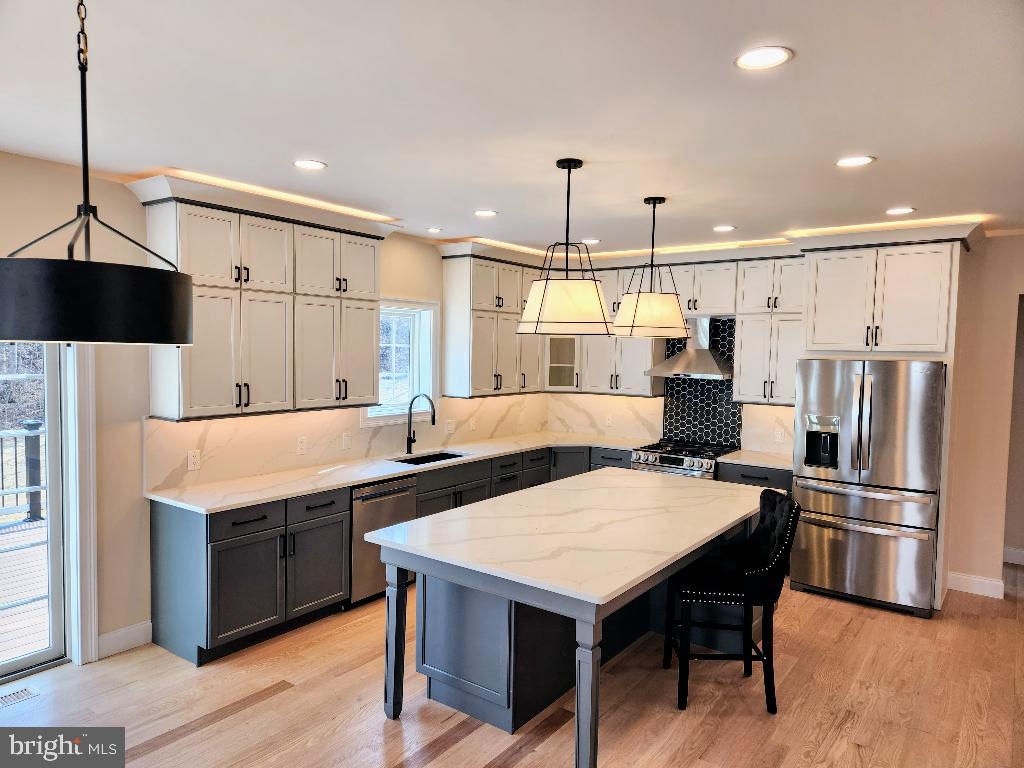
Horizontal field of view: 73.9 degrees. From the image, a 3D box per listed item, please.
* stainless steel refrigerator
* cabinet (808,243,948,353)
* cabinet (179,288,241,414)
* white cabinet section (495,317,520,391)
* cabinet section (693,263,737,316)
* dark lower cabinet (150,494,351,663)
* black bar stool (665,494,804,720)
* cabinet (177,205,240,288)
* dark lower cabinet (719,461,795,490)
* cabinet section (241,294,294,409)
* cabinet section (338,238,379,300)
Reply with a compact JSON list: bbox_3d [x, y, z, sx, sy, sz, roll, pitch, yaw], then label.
[{"bbox_3d":[2.737,0.697,5.185,0.914,1.765,0.870,3,4,36],"label":"stainless steel refrigerator"},{"bbox_3d":[2.876,-0.636,5.310,0.966,0.766,0.622,3,4,36],"label":"cabinet"},{"bbox_3d":[-1.888,-0.191,4.080,0.323,0.765,0.384,3,4,36],"label":"cabinet"},{"bbox_3d":[-0.154,-0.289,6.462,0.330,0.760,0.378,3,4,35],"label":"white cabinet section"},{"bbox_3d":[1.866,-0.838,6.066,0.379,0.450,0.335,3,4,35],"label":"cabinet section"},{"bbox_3d":[-1.615,1.121,4.300,0.617,0.876,0.989,3,4,36],"label":"dark lower cabinet"},{"bbox_3d":[1.127,1.097,3.582,0.570,1.070,0.500,1,3,5],"label":"black bar stool"},{"bbox_3d":[-1.897,-0.806,4.083,0.333,0.453,0.385,3,4,36],"label":"cabinet"},{"bbox_3d":[2.144,1.091,5.766,0.600,0.880,0.630,3,4,35],"label":"dark lower cabinet"},{"bbox_3d":[-1.655,-0.201,4.364,0.330,0.760,0.384,3,4,35],"label":"cabinet section"},{"bbox_3d":[-1.221,-0.843,5.003,0.333,0.453,0.367,3,4,36],"label":"cabinet section"}]

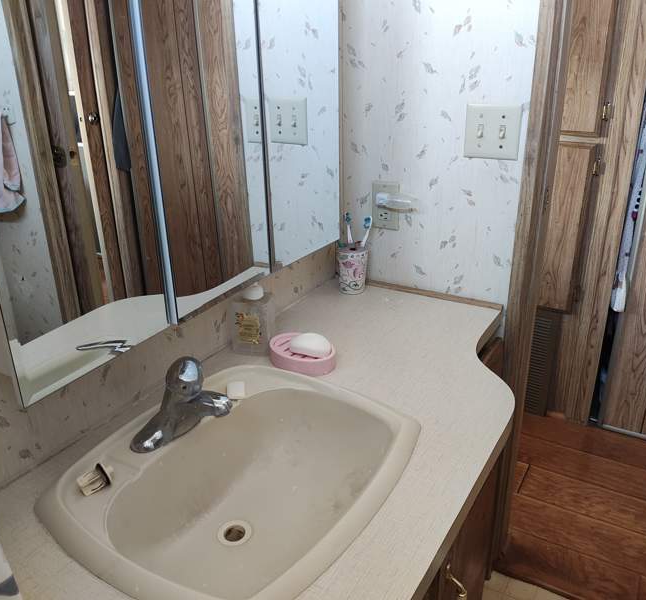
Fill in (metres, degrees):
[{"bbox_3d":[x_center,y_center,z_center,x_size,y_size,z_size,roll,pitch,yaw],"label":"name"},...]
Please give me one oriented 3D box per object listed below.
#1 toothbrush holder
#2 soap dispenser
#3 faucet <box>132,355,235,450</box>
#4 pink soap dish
[{"bbox_3d":[0.076,-0.075,1.468,0.073,0.108,0.073,0,22,3],"label":"toothbrush holder"},{"bbox_3d":[-0.141,0.035,1.158,0.073,0.148,0.044,2,23,8],"label":"soap dispenser"},{"bbox_3d":[-0.201,0.147,0.888,0.156,0.132,0.160,12,26,29],"label":"faucet"},{"bbox_3d":[-0.040,0.105,1.133,0.145,0.034,0.096,18,29,39],"label":"pink soap dish"}]

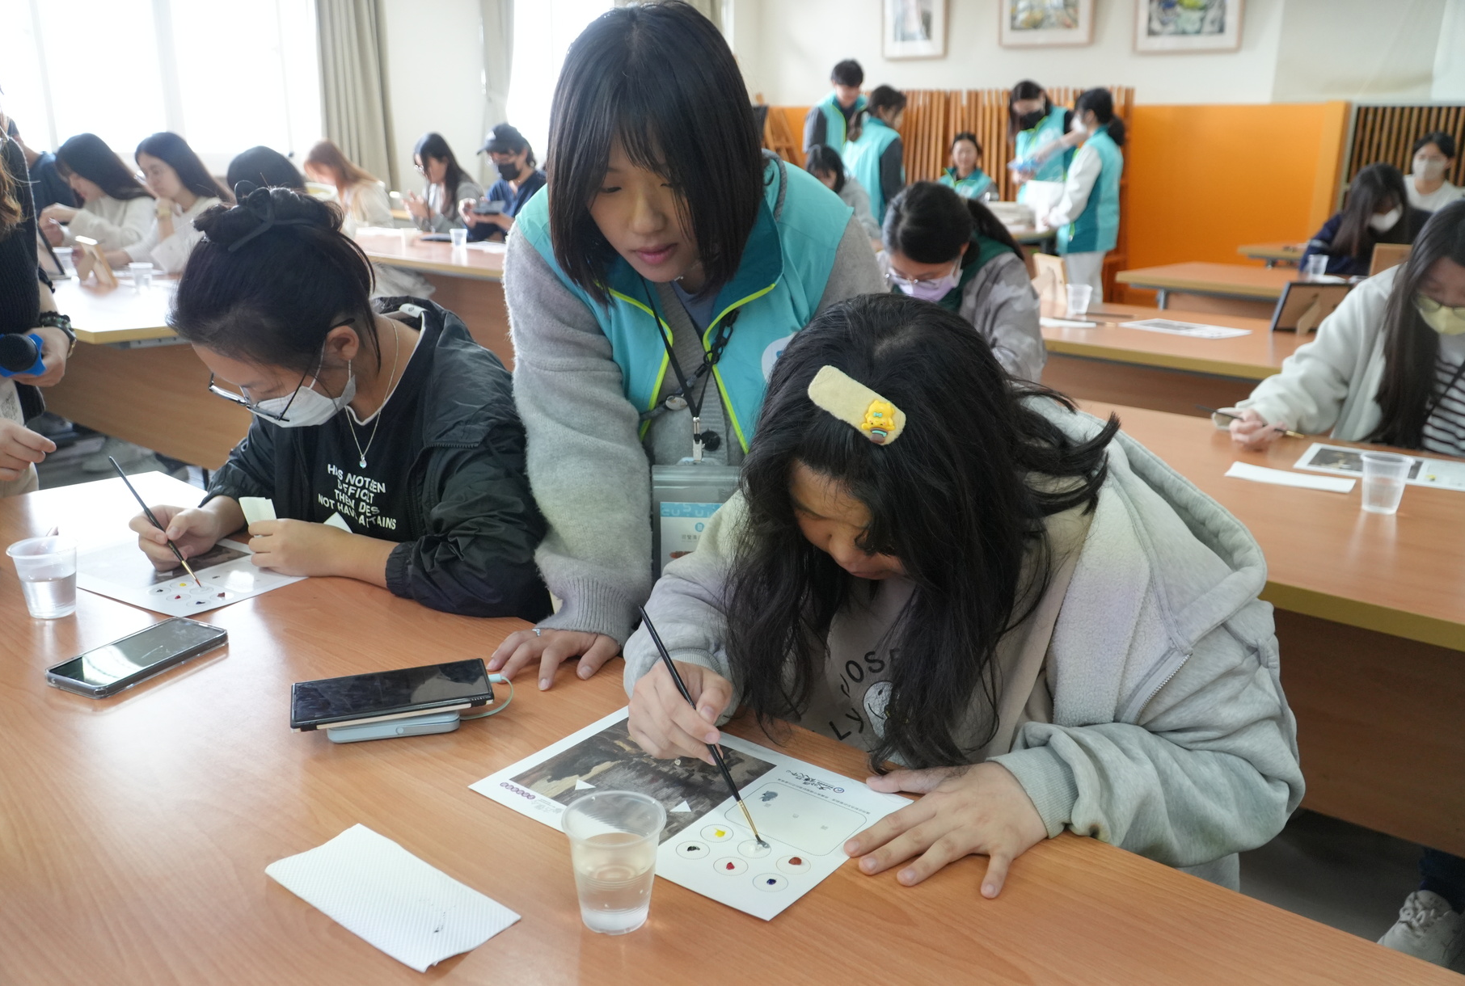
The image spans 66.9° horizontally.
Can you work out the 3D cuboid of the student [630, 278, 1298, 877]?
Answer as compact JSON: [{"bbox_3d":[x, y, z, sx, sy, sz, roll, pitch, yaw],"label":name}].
[{"bbox_3d":[0.244,0.362,1.122,0.580,1.120,0.620,13,22,34],"label":"student"}]

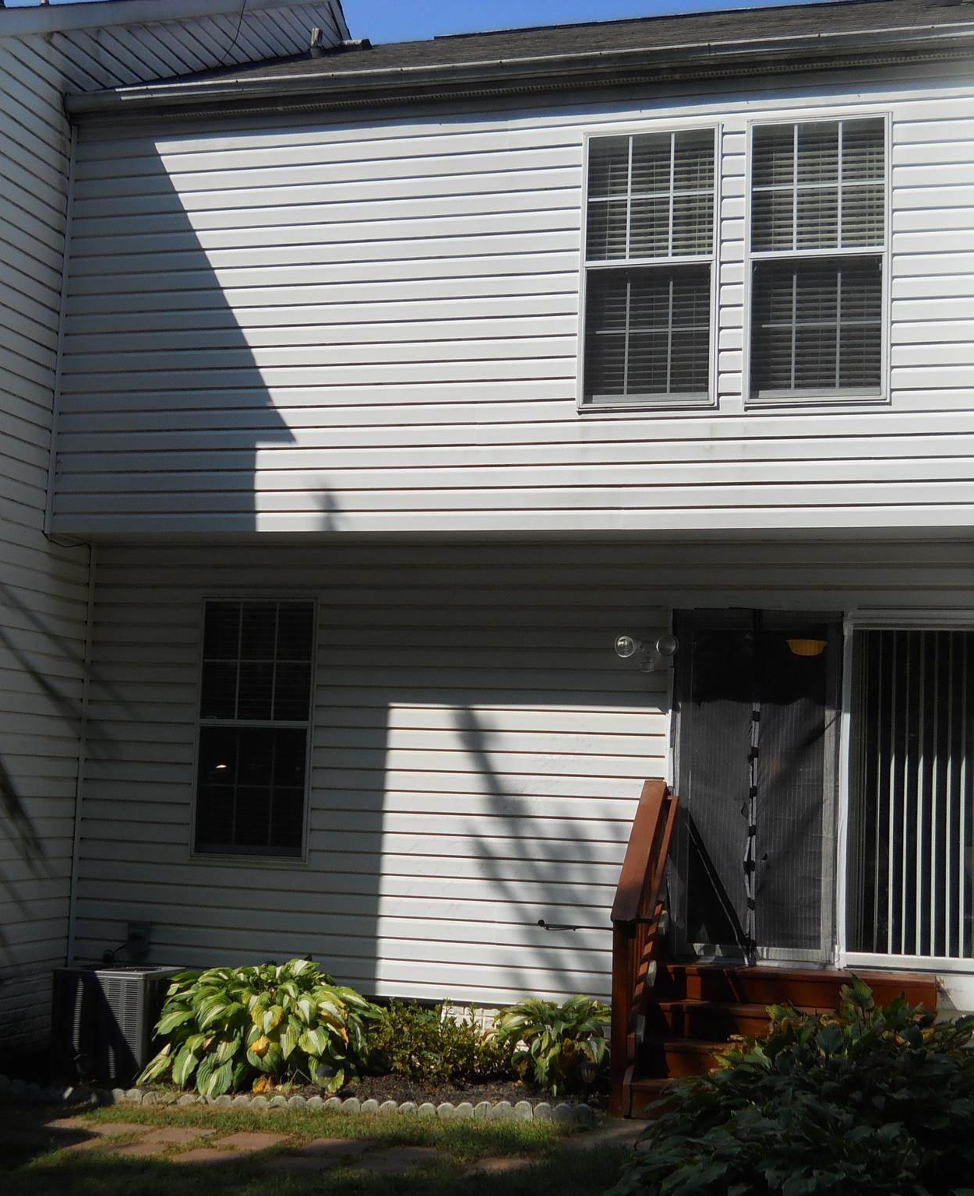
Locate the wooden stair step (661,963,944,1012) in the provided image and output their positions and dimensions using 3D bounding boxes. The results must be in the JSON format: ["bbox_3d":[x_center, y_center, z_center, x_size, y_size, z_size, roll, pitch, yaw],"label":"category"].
[{"bbox_3d":[1.756,2.199,9.613,1.490,0.180,0.320,0,-6,15],"label":"wooden stair step"}]

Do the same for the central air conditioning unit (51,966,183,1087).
[{"bbox_3d":[-2.227,2.551,10.277,0.590,0.635,0.590,0,-6,15],"label":"central air conditioning unit"}]

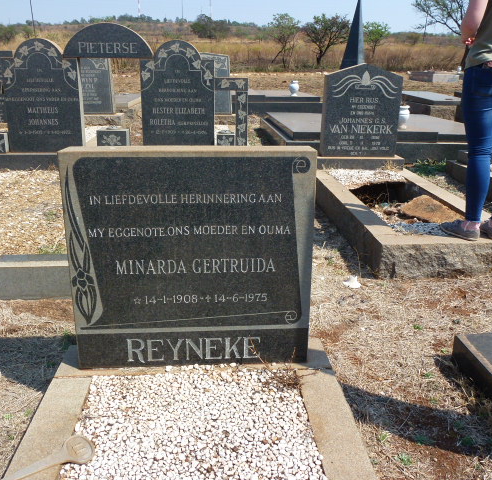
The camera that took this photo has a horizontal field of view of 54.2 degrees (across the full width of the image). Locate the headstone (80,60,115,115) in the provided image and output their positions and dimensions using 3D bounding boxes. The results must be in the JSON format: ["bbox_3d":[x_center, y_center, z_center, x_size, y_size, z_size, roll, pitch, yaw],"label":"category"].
[{"bbox_3d":[-2.391,-2.341,7.226,0.760,0.860,0.120,0,18,-2],"label":"headstone"}]

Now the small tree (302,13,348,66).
[{"bbox_3d":[6.359,-15.940,38.449,3.536,3.802,3.346,-1,21,-4],"label":"small tree"}]

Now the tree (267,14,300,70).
[{"bbox_3d":[2.390,-12.351,30.008,2.000,3.100,2.000,0,19,-2],"label":"tree"}]

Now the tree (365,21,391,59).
[{"bbox_3d":[11.919,-18.000,43.487,2.313,3.297,2.188,-1,21,-4],"label":"tree"}]

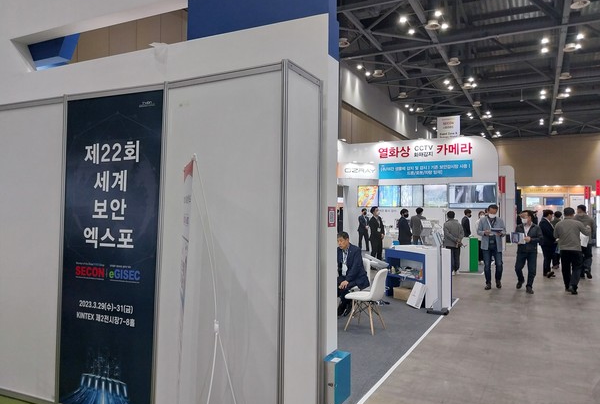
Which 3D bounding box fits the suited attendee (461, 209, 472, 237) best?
[{"bbox_3d":[5.551,1.102,15.000,0.330,1.720,0.480,0,-1,21],"label":"suited attendee"}]

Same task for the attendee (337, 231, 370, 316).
[{"bbox_3d":[0.790,1.096,7.050,0.580,1.290,0.840,0,-2,45],"label":"attendee"}]

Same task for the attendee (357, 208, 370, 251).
[{"bbox_3d":[2.591,1.130,18.300,0.500,1.730,0.360,2,-1,-37],"label":"attendee"}]

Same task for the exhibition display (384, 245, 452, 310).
[{"bbox_3d":[2.106,1.307,8.086,0.540,0.940,1.200,1,-2,-20],"label":"exhibition display"}]

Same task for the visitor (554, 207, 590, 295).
[{"bbox_3d":[5.490,0.966,9.107,0.640,1.730,0.460,0,-2,29],"label":"visitor"}]

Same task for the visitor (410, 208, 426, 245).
[{"bbox_3d":[3.898,1.086,14.823,0.500,1.760,0.320,0,-2,25],"label":"visitor"}]

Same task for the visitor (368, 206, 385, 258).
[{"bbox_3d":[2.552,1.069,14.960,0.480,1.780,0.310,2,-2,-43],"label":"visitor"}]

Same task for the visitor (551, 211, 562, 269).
[{"bbox_3d":[7.643,1.112,13.300,0.500,1.680,0.380,0,-1,24],"label":"visitor"}]

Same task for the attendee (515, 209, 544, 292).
[{"bbox_3d":[4.705,0.989,9.300,0.560,1.690,0.480,0,-1,37],"label":"attendee"}]

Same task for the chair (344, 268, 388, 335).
[{"bbox_3d":[0.888,1.305,6.068,0.530,0.820,0.460,-1,-2,34],"label":"chair"}]

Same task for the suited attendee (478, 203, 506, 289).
[{"bbox_3d":[4.003,0.953,9.420,0.550,1.750,0.420,0,-1,24],"label":"suited attendee"}]

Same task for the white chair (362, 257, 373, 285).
[{"bbox_3d":[0.853,1.332,7.131,0.470,0.820,0.530,-1,-2,37],"label":"white chair"}]

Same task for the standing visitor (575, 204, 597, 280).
[{"bbox_3d":[6.968,1.002,11.000,0.530,1.790,0.460,0,-1,27],"label":"standing visitor"}]

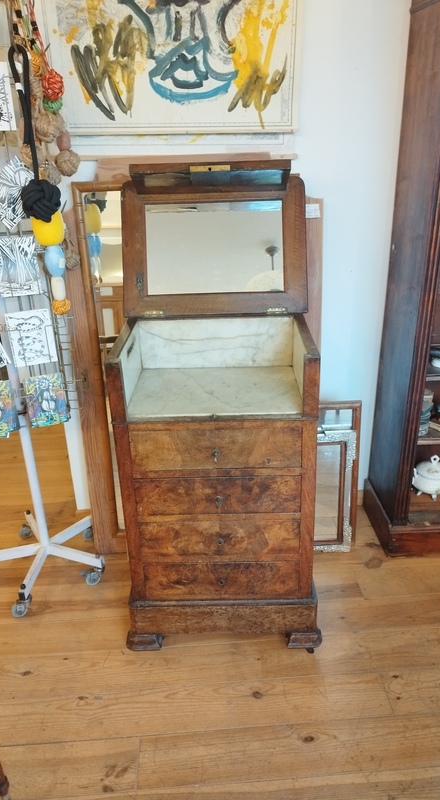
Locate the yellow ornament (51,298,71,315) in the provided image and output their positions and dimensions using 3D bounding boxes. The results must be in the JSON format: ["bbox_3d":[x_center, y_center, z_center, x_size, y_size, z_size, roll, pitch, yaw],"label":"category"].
[{"bbox_3d":[-0.449,-0.262,1.563,0.053,0.046,0.052,-1,25,1],"label":"yellow ornament"}]

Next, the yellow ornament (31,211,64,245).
[{"bbox_3d":[-0.457,-0.458,1.470,0.084,0.099,0.084,-2,25,1],"label":"yellow ornament"}]

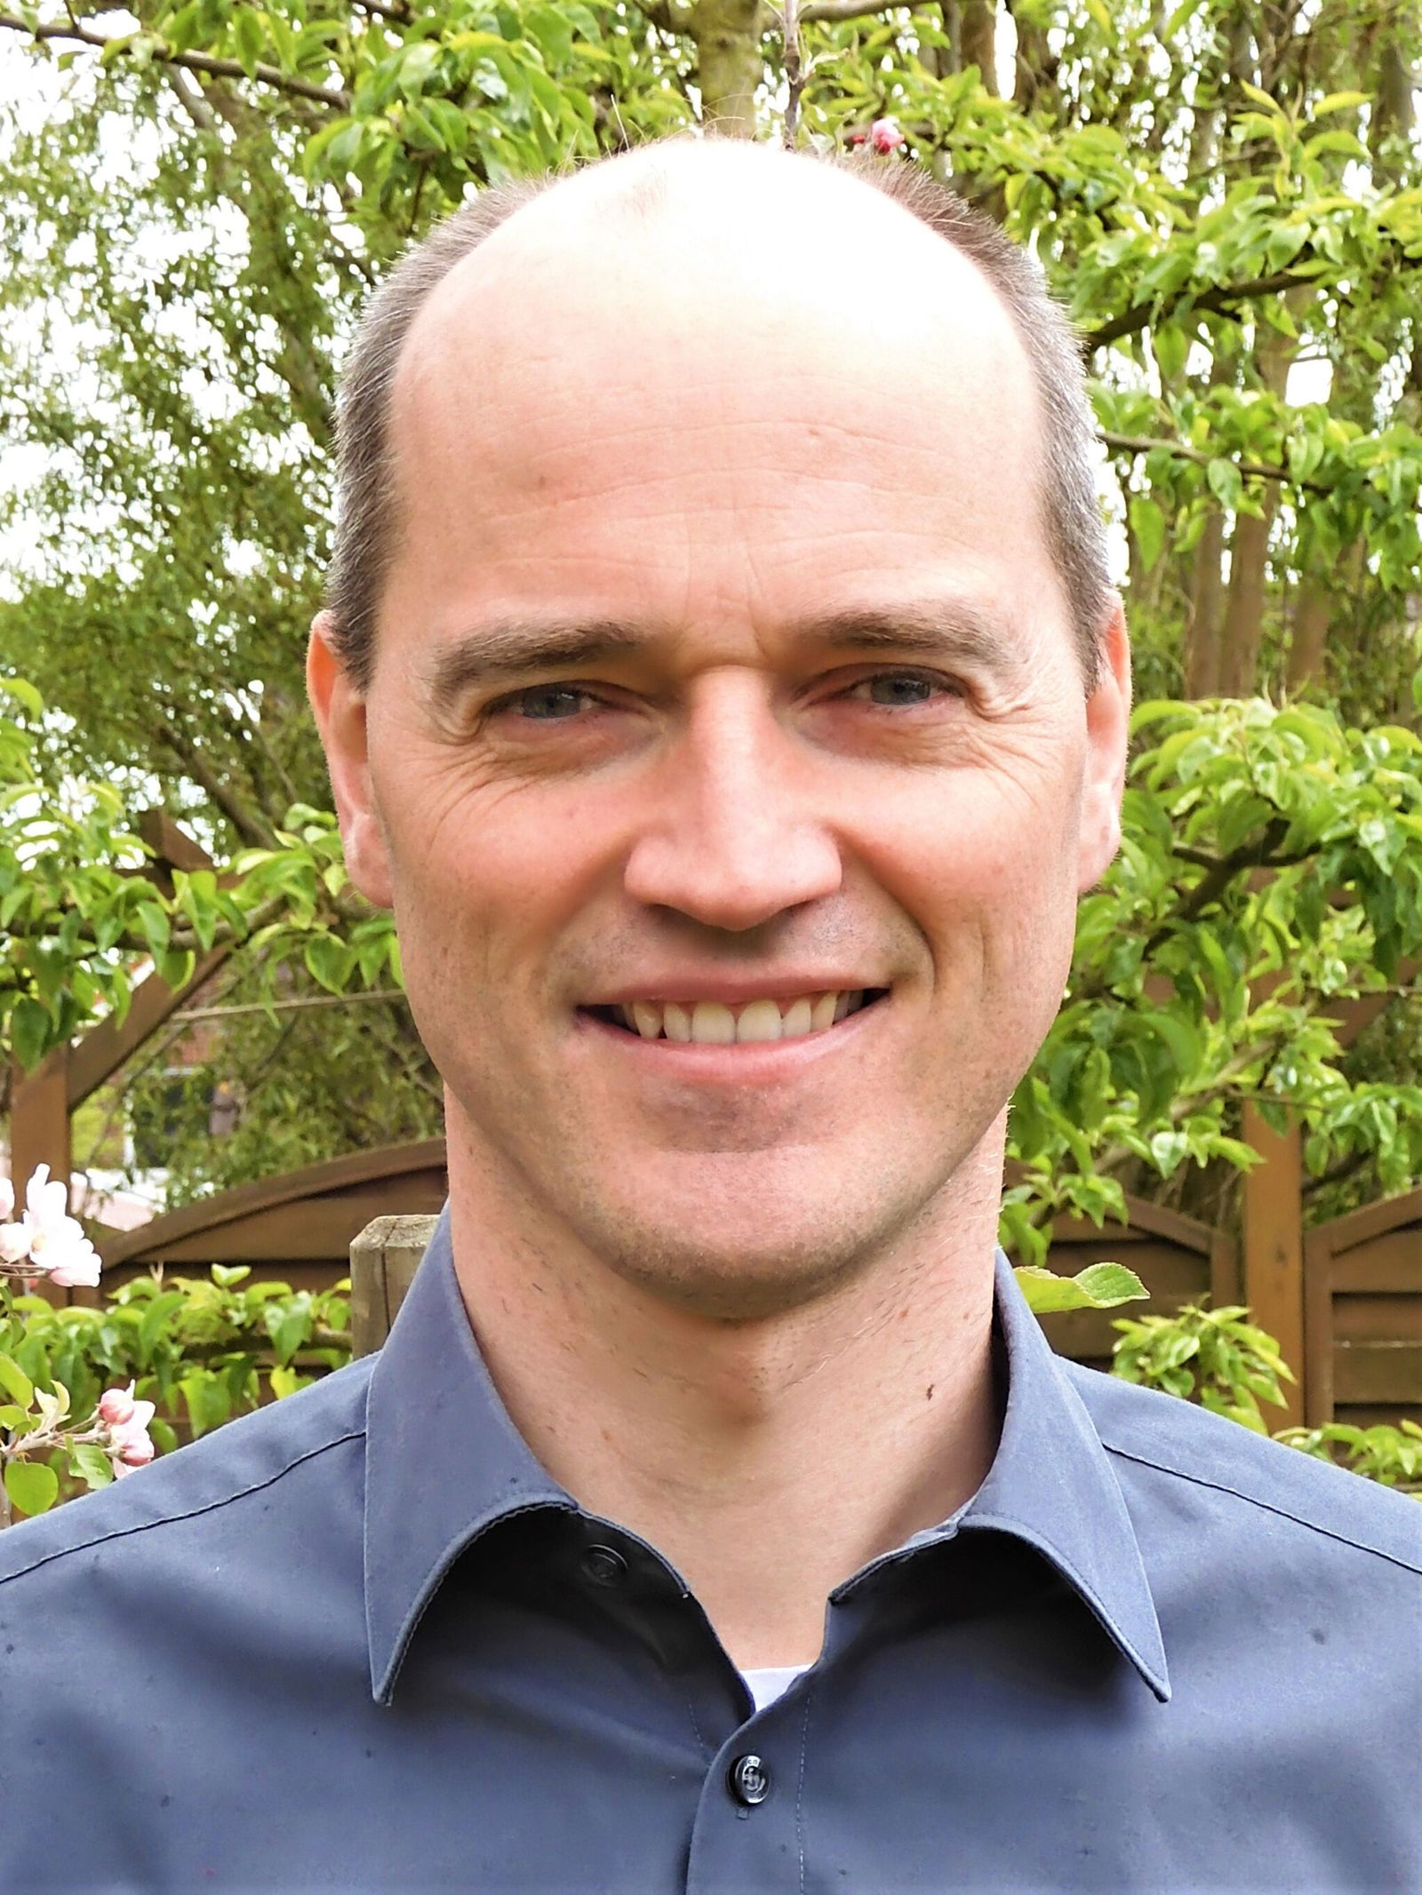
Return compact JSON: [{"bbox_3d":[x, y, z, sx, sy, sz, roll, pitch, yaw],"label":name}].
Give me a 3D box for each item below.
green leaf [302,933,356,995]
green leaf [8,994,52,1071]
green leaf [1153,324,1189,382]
[{"bbox_3d":[-0.306,0.013,2.500,0.037,0.050,0.020,-12,-6,6],"label":"green leaf"},{"bbox_3d":[-0.545,0.068,2.500,0.036,0.062,0.020,-1,-1,-6],"label":"green leaf"},{"bbox_3d":[0.368,-0.476,2.500,0.028,0.047,0.018,-1,-1,-6],"label":"green leaf"}]

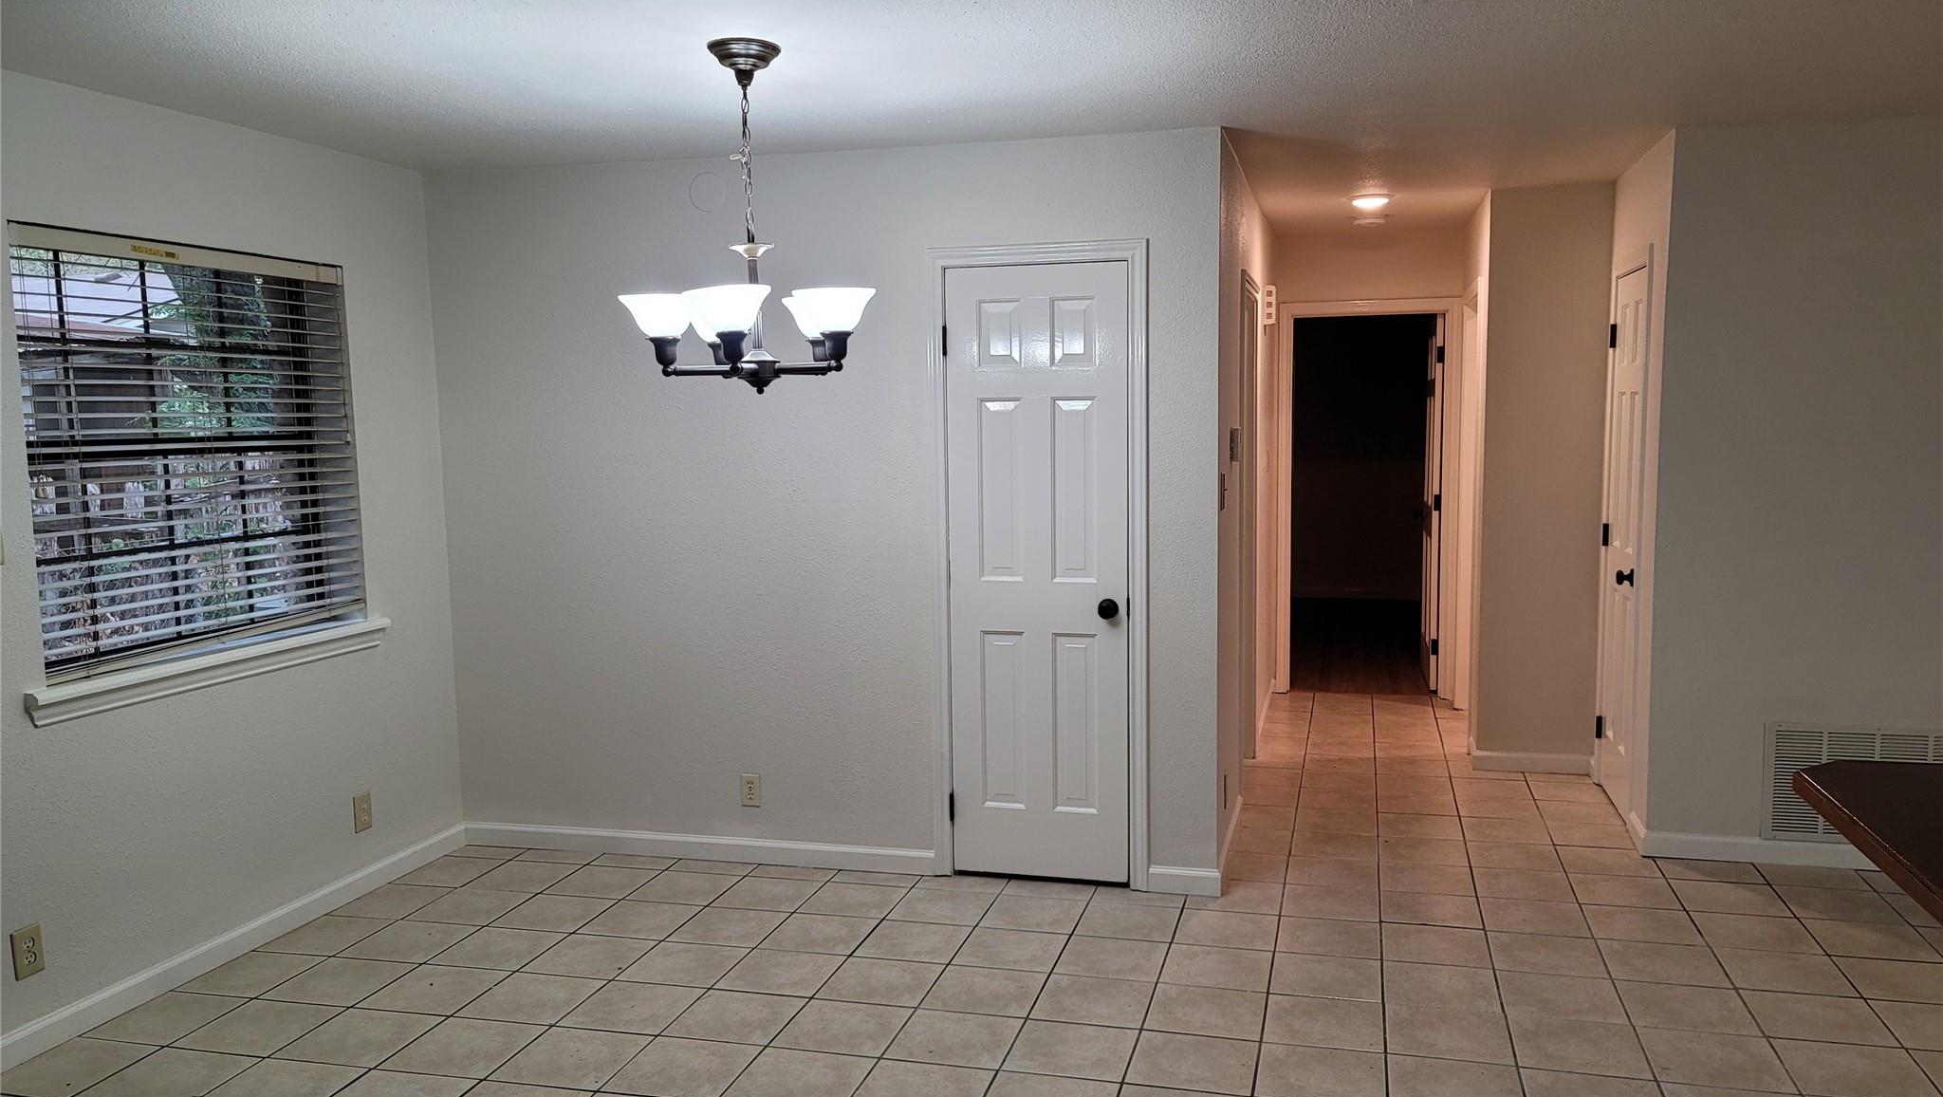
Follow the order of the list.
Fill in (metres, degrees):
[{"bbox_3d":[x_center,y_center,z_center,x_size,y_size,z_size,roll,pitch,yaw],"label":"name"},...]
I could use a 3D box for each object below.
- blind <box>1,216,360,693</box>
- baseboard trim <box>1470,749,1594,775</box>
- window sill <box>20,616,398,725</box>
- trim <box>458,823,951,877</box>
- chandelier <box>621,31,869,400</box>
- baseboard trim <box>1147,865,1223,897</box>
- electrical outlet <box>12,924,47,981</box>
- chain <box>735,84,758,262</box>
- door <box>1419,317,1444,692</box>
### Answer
[{"bbox_3d":[-2.251,-0.285,4.120,0.055,1.165,1.200,0,6,15],"label":"blind"},{"bbox_3d":[2.388,0.915,5.987,0.466,0.083,0.014,0,6,15],"label":"baseboard trim"},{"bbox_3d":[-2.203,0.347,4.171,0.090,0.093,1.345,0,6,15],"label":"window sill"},{"bbox_3d":[-1.008,1.076,5.040,1.835,0.083,0.014,0,6,15],"label":"trim"},{"bbox_3d":[-0.540,-0.780,3.353,0.615,0.815,0.615,-2,6,-8],"label":"chandelier"},{"bbox_3d":[0.698,1.086,4.576,0.234,0.084,0.014,0,6,15],"label":"baseboard trim"},{"bbox_3d":[-2.380,1.013,3.539,0.008,0.121,0.079,0,6,15],"label":"electrical outlet"},{"bbox_3d":[-0.532,-0.894,3.343,0.040,0.420,0.040,-2,6,-8],"label":"chain"},{"bbox_3d":[2.599,-0.265,7.904,0.036,2.030,0.762,0,6,15],"label":"door"}]

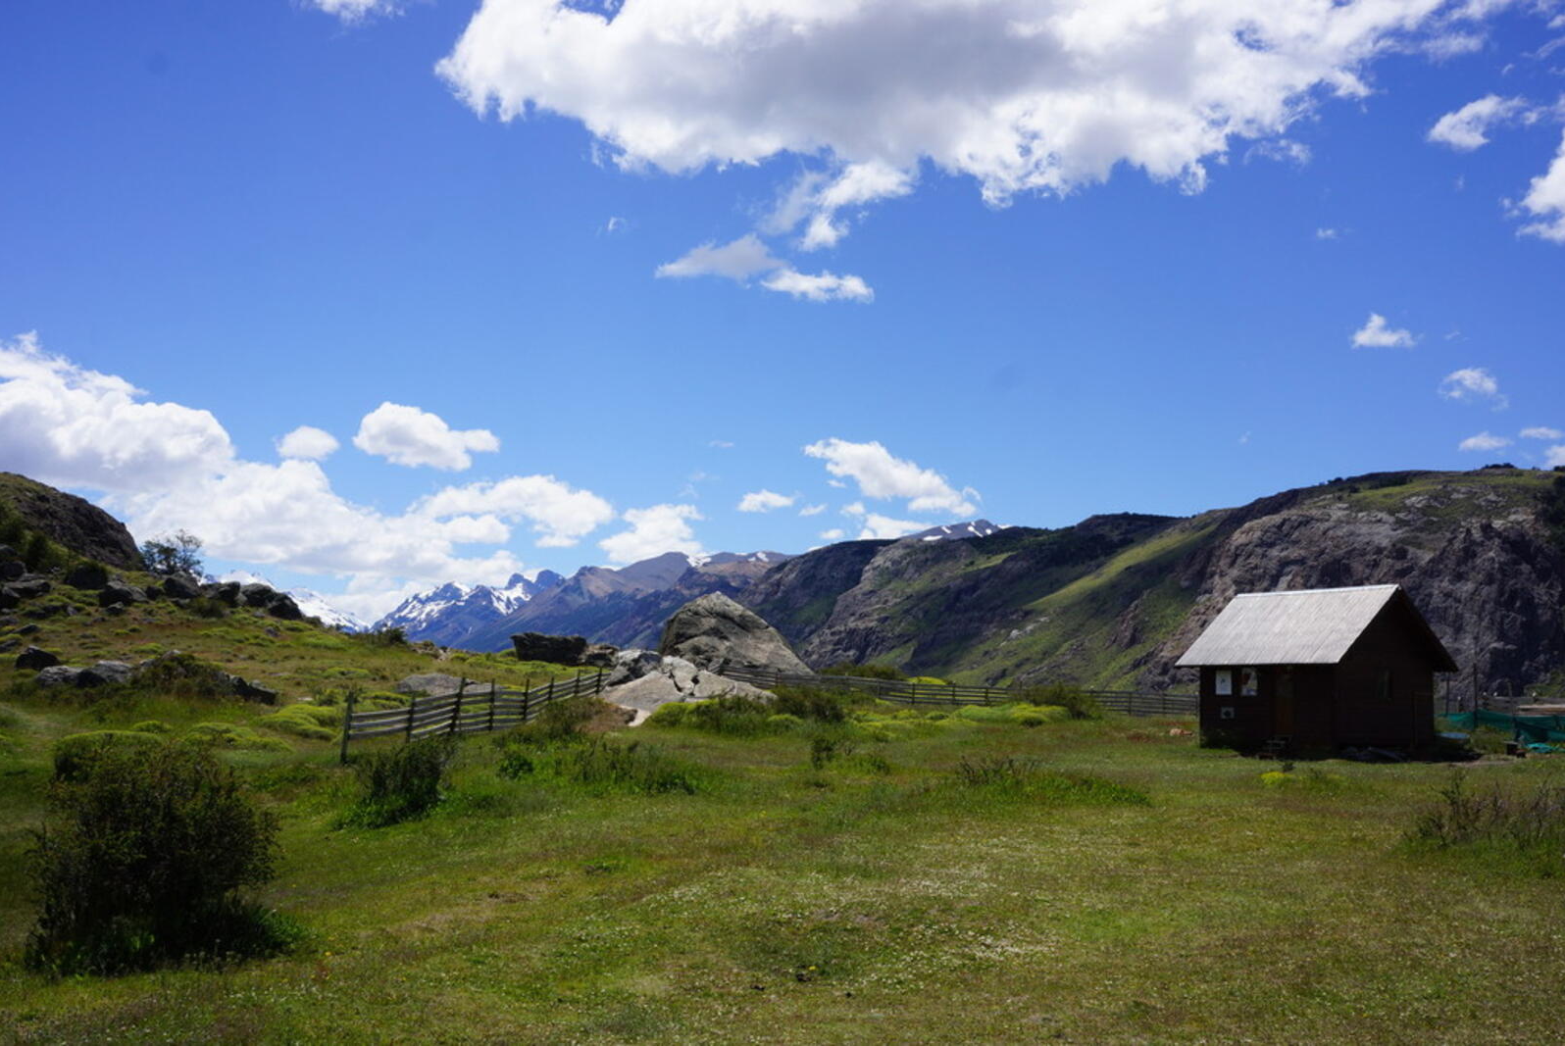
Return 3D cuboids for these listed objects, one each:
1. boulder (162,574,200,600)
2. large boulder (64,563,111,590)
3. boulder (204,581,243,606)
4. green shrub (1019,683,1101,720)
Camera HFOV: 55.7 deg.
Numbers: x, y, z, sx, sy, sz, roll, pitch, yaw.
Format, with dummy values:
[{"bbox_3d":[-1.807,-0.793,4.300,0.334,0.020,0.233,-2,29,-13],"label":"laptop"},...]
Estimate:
[{"bbox_3d":[-30.870,3.267,76.000,2.013,1.280,1.711,3,-7,-22],"label":"boulder"},{"bbox_3d":[-34.741,2.630,74.000,2.256,1.365,1.918,4,-7,-25],"label":"large boulder"},{"bbox_3d":[-27.161,3.422,72.000,1.850,1.200,1.600,3,-7,-21],"label":"boulder"},{"bbox_3d":[12.179,7.818,65.000,3.500,1.550,2.800,0,-7,11],"label":"green shrub"}]

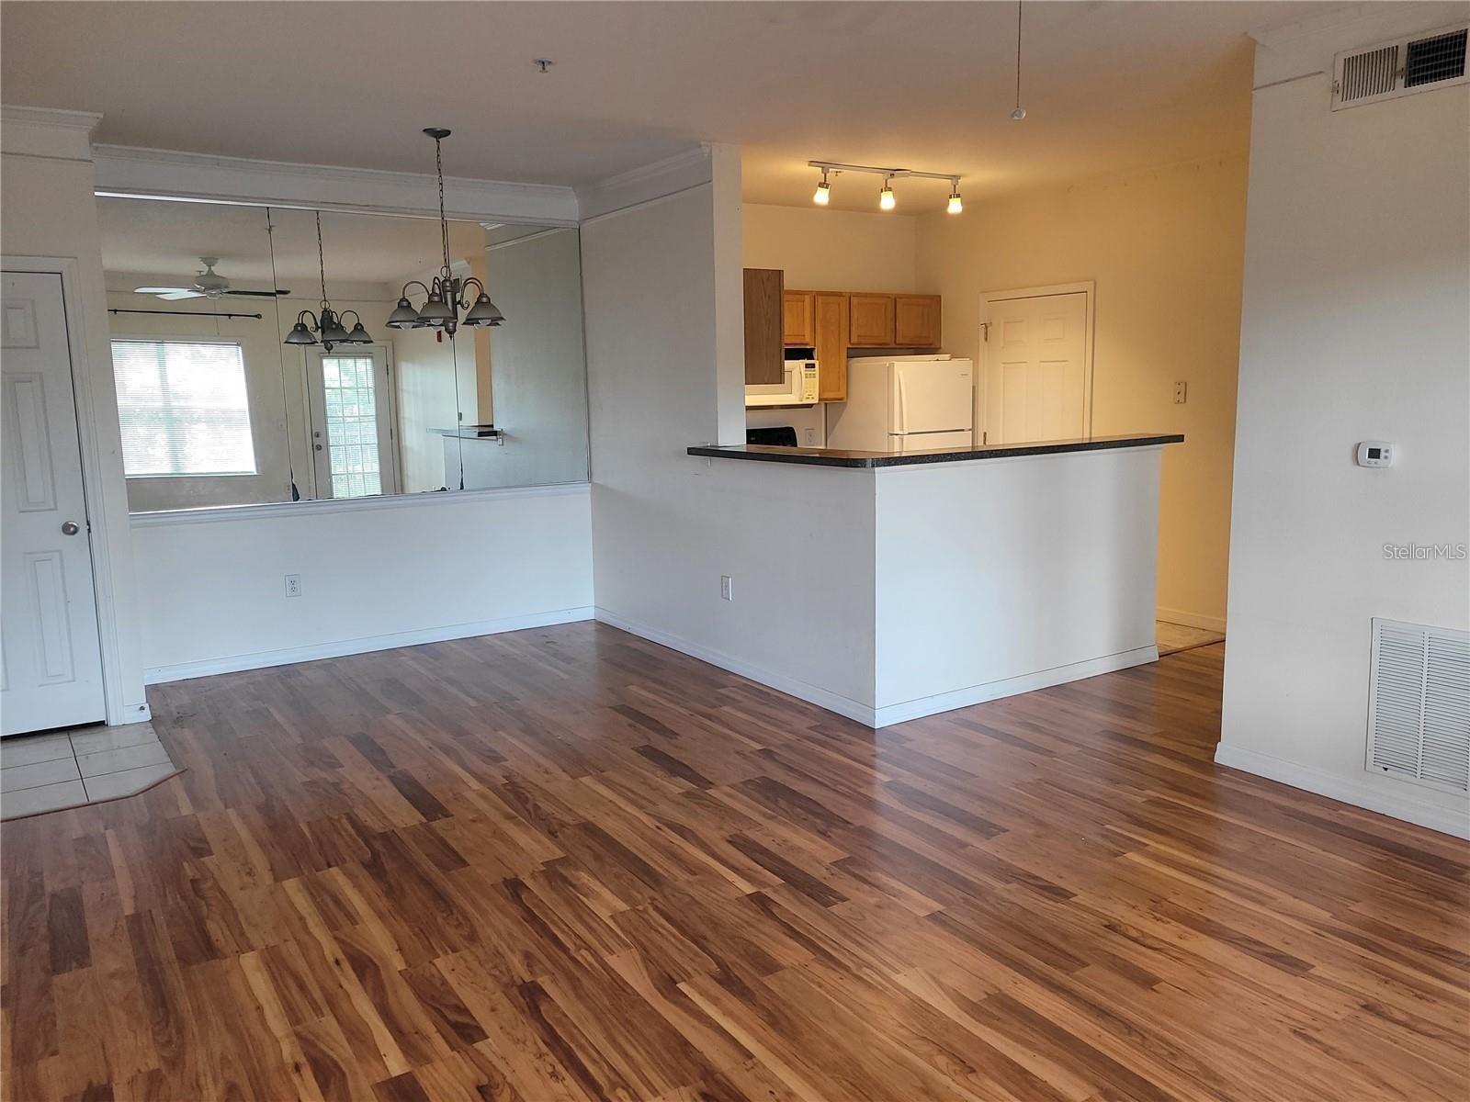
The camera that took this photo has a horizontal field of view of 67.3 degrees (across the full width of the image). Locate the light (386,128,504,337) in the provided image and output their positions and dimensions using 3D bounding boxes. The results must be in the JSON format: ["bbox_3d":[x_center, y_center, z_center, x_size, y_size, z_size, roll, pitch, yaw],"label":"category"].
[{"bbox_3d":[-1.370,-1.480,5.190,0.560,0.948,0.560,-7,10,-33],"label":"light"}]

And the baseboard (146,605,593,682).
[{"bbox_3d":[-2.021,0.542,6.495,2.655,0.088,0.017,-7,10,-33],"label":"baseboard"}]

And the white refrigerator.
[{"bbox_3d":[1.185,-0.527,7.963,0.710,1.645,0.755,-7,10,-33],"label":"white refrigerator"}]

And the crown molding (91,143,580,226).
[{"bbox_3d":[-2.043,-1.974,6.073,2.650,0.210,0.115,-7,10,-33],"label":"crown molding"}]

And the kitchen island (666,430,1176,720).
[{"bbox_3d":[1.056,0.018,5.909,2.080,1.185,1.550,-7,10,-33],"label":"kitchen island"}]

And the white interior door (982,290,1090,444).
[{"bbox_3d":[2.030,-0.699,7.601,0.040,2.038,0.870,-7,10,-33],"label":"white interior door"}]

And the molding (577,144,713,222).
[{"bbox_3d":[-0.582,-2.030,6.163,0.105,0.180,1.550,-7,10,-33],"label":"molding"}]

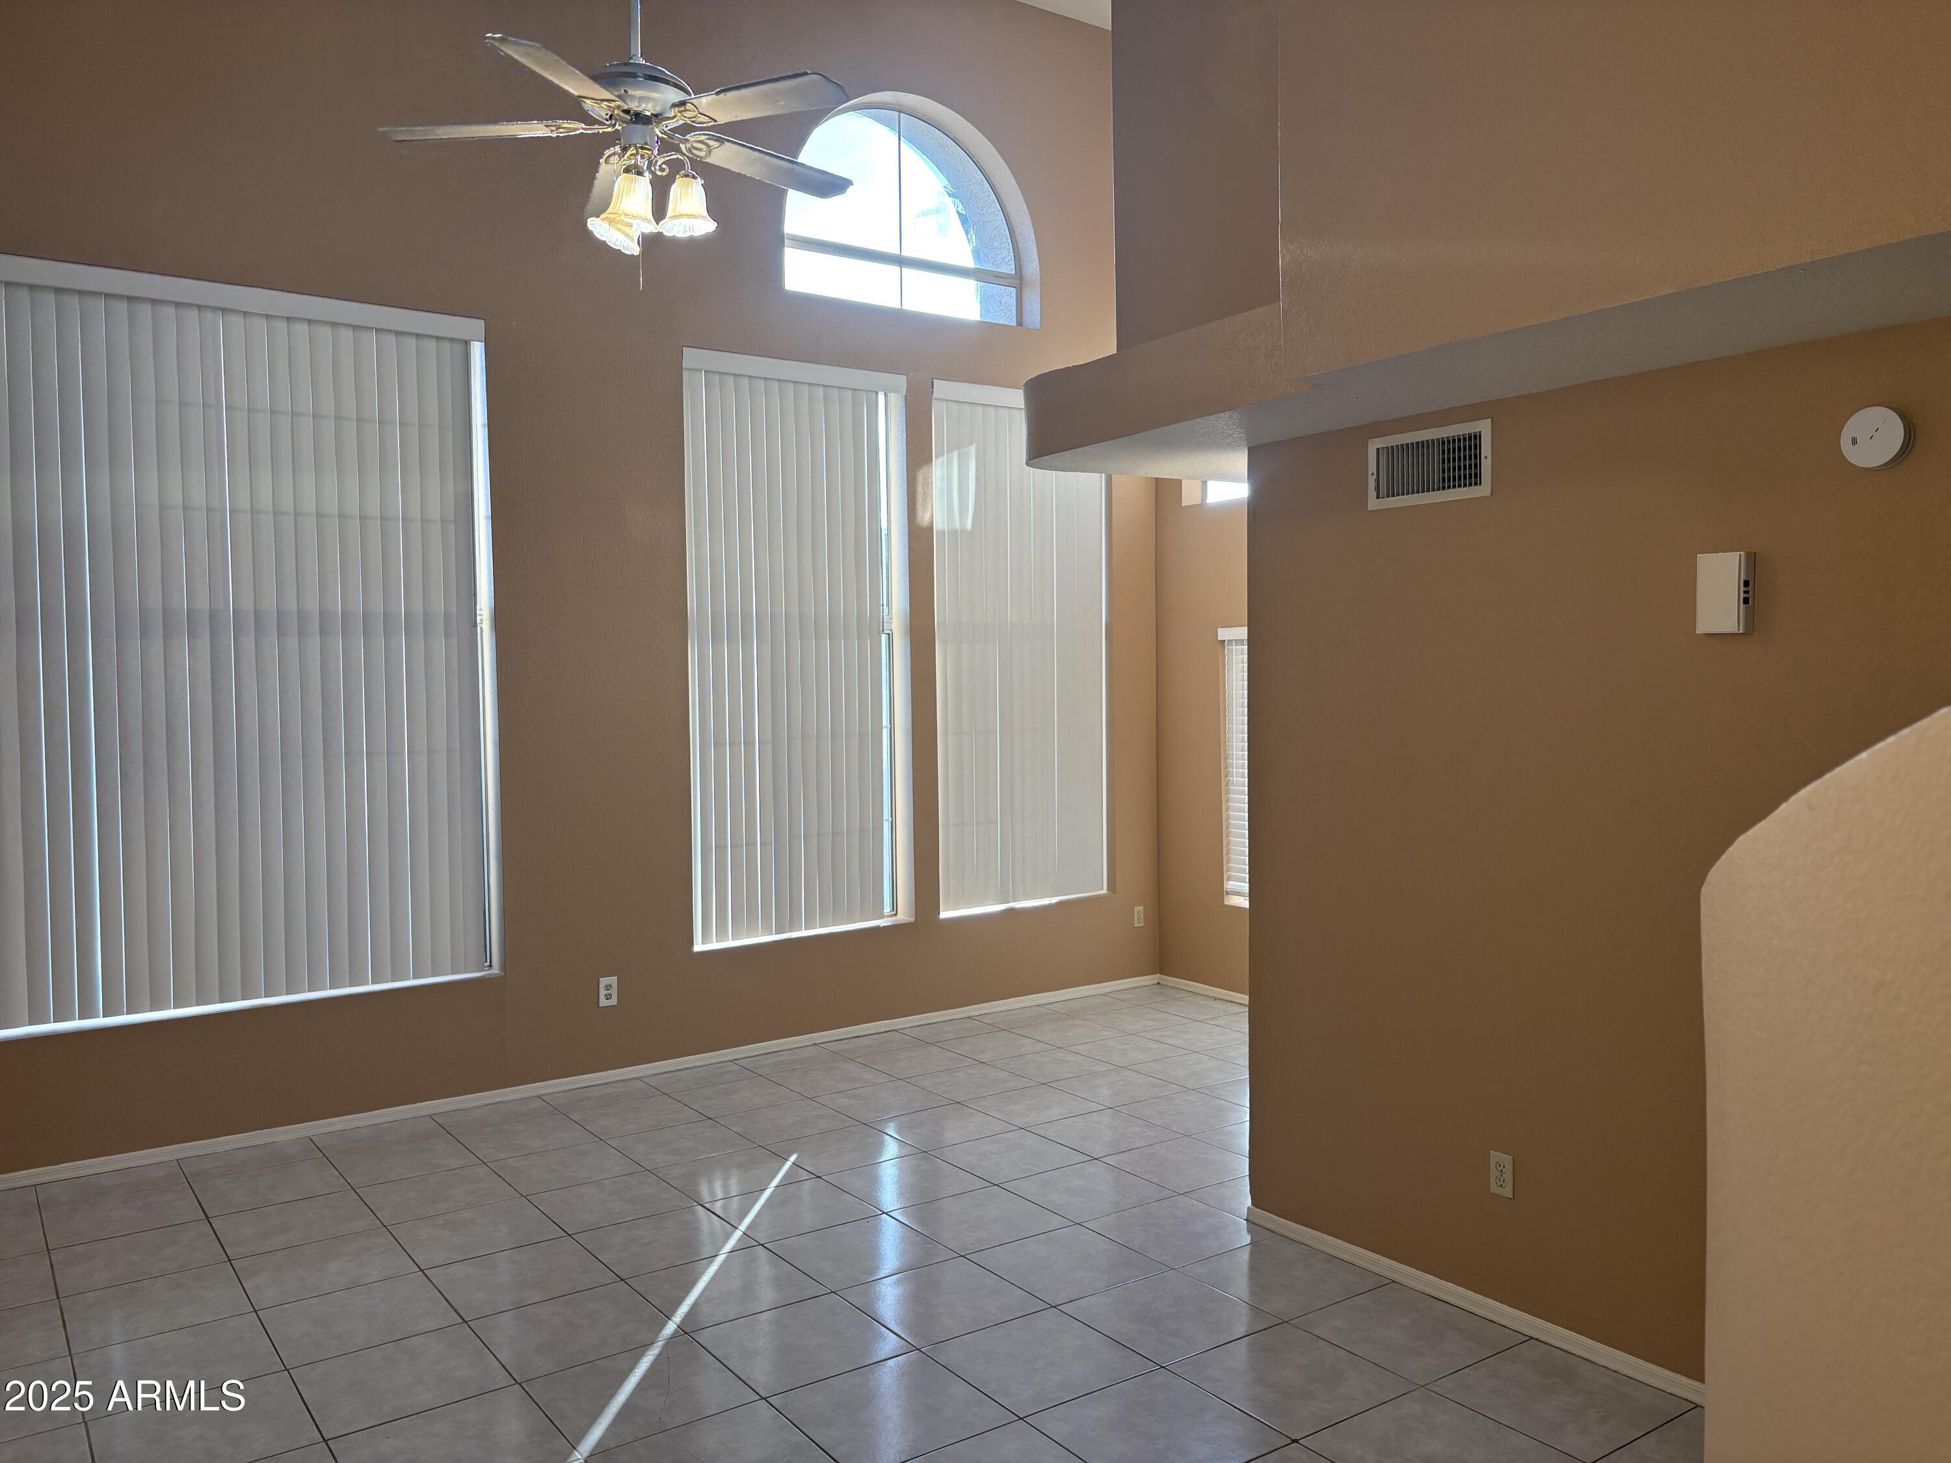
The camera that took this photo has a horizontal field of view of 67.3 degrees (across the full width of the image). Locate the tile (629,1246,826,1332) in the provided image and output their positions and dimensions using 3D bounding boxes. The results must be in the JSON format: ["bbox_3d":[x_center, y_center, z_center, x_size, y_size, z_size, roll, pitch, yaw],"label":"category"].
[{"bbox_3d":[-0.715,1.609,4.225,0.443,0.010,0.443,-2,2,-35],"label":"tile"}]

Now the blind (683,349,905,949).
[{"bbox_3d":[-0.833,-0.392,7.038,1.190,2.720,0.090,-2,2,-35],"label":"blind"}]

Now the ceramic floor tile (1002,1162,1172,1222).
[{"bbox_3d":[0.385,1.566,4.992,0.443,0.010,0.443,-2,2,-35],"label":"ceramic floor tile"}]

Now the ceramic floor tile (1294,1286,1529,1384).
[{"bbox_3d":[1.152,1.590,3.893,0.443,0.010,0.443,-2,2,-35],"label":"ceramic floor tile"}]

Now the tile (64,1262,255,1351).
[{"bbox_3d":[-2.351,1.649,4.217,0.448,0.010,0.448,-2,2,-35],"label":"tile"}]

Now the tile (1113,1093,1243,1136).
[{"bbox_3d":[0.859,1.531,5.894,0.447,0.010,0.447,-2,2,-35],"label":"tile"}]

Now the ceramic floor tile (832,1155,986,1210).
[{"bbox_3d":[-0.244,1.589,5.172,0.447,0.010,0.447,-2,2,-35],"label":"ceramic floor tile"}]

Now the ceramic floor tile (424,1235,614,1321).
[{"bbox_3d":[-1.347,1.616,4.338,0.447,0.010,0.447,-2,2,-35],"label":"ceramic floor tile"}]

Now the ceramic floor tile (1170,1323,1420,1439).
[{"bbox_3d":[0.797,1.619,3.667,0.448,0.010,0.448,-2,2,-35],"label":"ceramic floor tile"}]

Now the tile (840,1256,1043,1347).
[{"bbox_3d":[-0.092,1.604,4.121,0.447,0.010,0.447,-2,2,-35],"label":"tile"}]

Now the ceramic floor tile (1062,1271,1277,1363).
[{"bbox_3d":[0.530,1.596,4.004,0.443,0.010,0.443,-2,2,-35],"label":"ceramic floor tile"}]

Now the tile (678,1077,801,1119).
[{"bbox_3d":[-1.006,1.549,6.202,0.443,0.010,0.443,-2,2,-35],"label":"tile"}]

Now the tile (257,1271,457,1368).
[{"bbox_3d":[-1.719,1.643,4.102,0.449,0.010,0.447,-2,2,-35],"label":"tile"}]

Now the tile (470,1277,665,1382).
[{"bbox_3d":[-1.092,1.637,3.997,0.448,0.010,0.448,-2,2,-35],"label":"tile"}]

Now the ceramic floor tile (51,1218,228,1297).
[{"bbox_3d":[-2.632,1.651,4.596,0.447,0.010,0.447,-2,2,-35],"label":"ceramic floor tile"}]

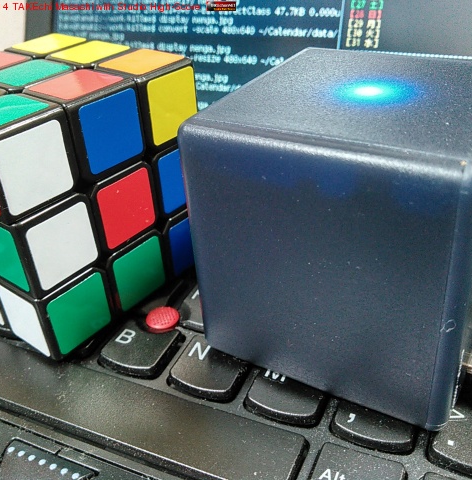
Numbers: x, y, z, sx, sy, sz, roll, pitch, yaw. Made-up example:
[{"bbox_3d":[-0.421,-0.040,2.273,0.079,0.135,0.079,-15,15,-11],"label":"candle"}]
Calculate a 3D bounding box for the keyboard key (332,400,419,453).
[{"bbox_3d":[0.029,0.035,0.113,0.016,0.003,0.016,9,34,24],"label":"keyboard key"}]

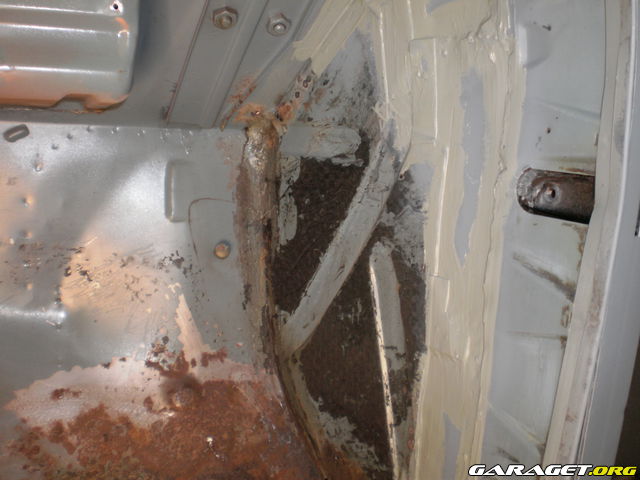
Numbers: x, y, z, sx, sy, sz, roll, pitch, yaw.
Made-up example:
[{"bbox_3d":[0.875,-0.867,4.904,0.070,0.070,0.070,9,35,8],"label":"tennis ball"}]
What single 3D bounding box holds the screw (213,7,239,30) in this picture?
[{"bbox_3d":[-0.078,-0.183,0.550,0.019,0.019,0.013,-1,45,-5],"label":"screw"}]

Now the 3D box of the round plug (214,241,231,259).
[{"bbox_3d":[-0.094,0.009,0.640,0.015,0.015,0.008,-2,11,-7],"label":"round plug"}]

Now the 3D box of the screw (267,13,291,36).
[{"bbox_3d":[-0.034,-0.178,0.550,0.019,0.019,0.013,-1,45,-5],"label":"screw"}]

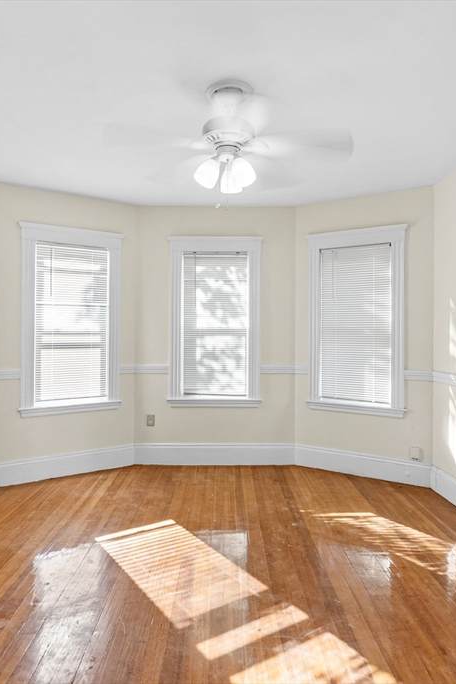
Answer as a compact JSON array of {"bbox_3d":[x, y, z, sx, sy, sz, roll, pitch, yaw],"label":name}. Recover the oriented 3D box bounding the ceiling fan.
[{"bbox_3d":[0.006,-1.064,2.448,1.300,0.555,1.300,0,1,0],"label":"ceiling fan"}]

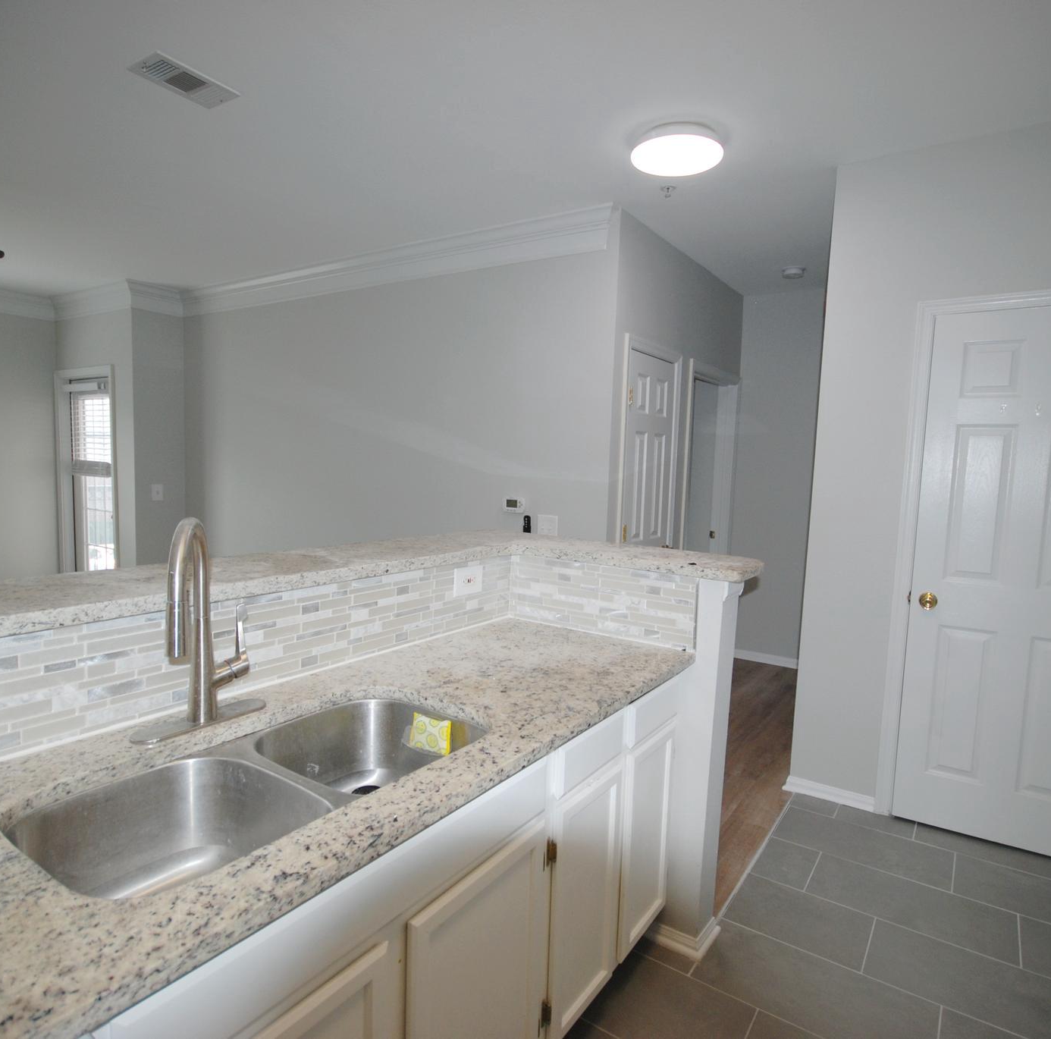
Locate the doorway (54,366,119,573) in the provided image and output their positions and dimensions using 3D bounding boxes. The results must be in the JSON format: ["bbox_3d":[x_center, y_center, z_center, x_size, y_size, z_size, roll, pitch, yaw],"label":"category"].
[{"bbox_3d":[-3.812,-0.235,5.711,1.040,2.130,0.130,5,6,32],"label":"doorway"}]

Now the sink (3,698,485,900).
[{"bbox_3d":[-0.402,0.531,1.121,0.405,0.205,0.765,5,6,35],"label":"sink"}]

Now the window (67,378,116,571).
[{"bbox_3d":[-3.793,-0.271,5.726,0.880,1.880,0.070,5,6,32],"label":"window"}]

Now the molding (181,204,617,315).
[{"bbox_3d":[-1.176,-1.625,4.276,3.850,0.170,0.105,5,6,31],"label":"molding"}]

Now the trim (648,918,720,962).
[{"bbox_3d":[0.497,1.252,2.016,0.170,0.065,0.165,5,6,35],"label":"trim"}]

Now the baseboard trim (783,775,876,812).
[{"bbox_3d":[1.339,1.206,2.864,0.380,0.072,0.022,5,6,32],"label":"baseboard trim"}]

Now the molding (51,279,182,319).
[{"bbox_3d":[-3.471,-1.803,5.474,1.360,0.170,0.460,5,6,32],"label":"molding"}]

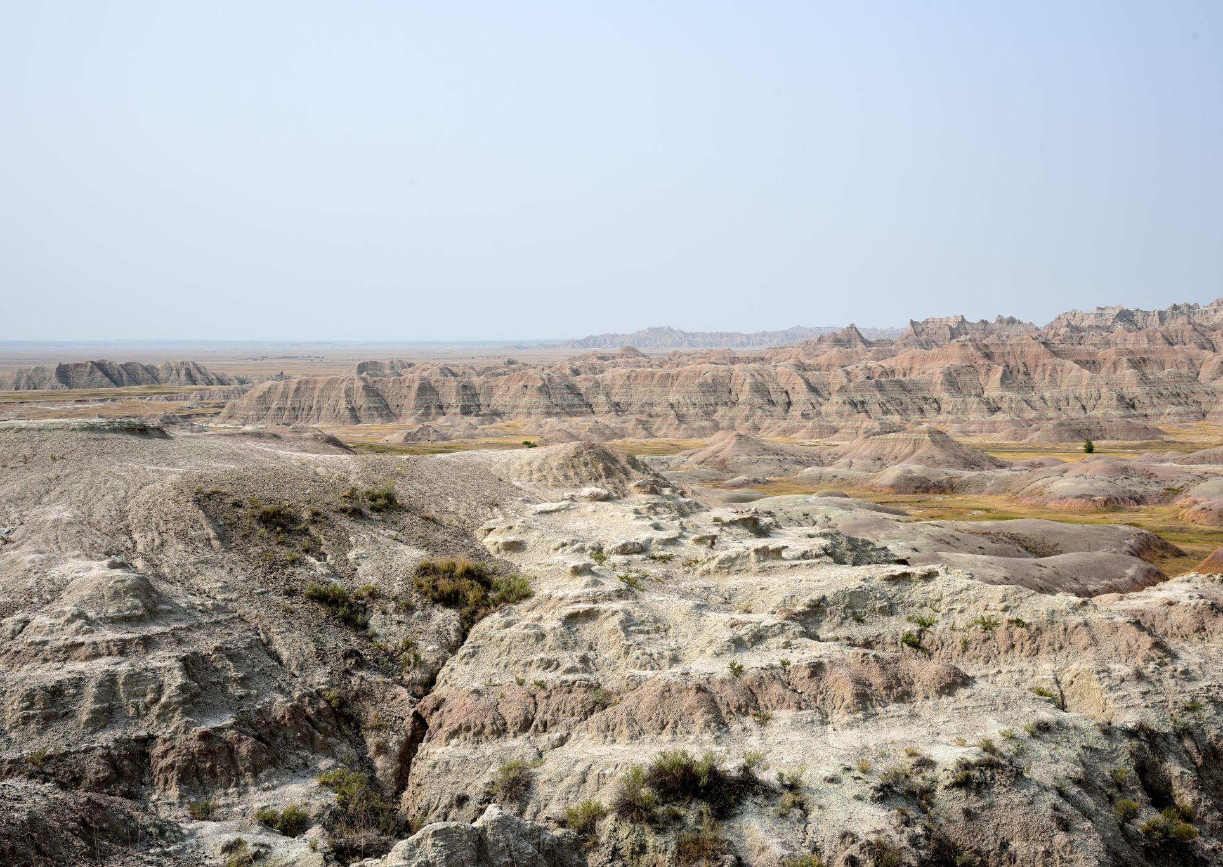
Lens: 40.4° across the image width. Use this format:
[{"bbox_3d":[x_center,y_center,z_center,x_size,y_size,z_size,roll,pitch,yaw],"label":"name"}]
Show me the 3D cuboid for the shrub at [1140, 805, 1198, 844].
[{"bbox_3d":[6.886,4.819,20.500,0.727,0.370,0.618,0,3,0],"label":"shrub"}]

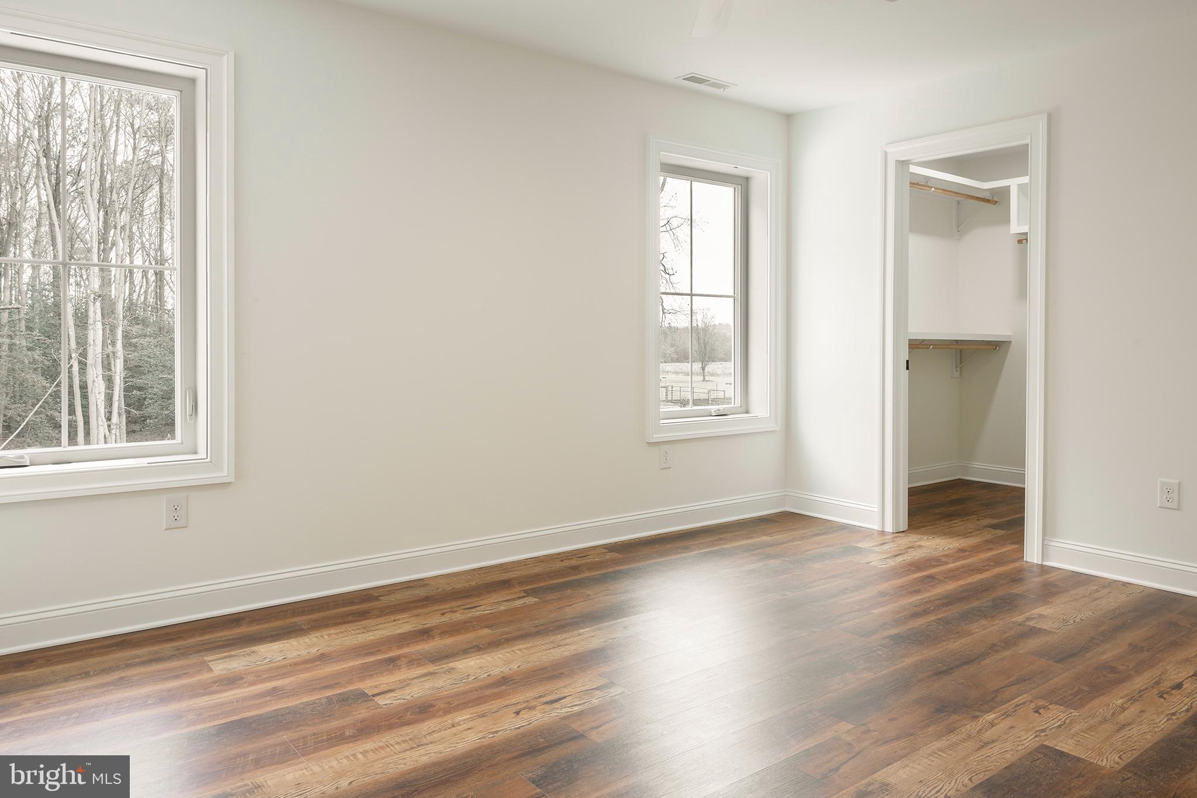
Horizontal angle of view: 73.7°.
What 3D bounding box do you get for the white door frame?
[{"bbox_3d":[1.865,-0.301,4.101,0.150,2.112,0.875,-2,3,-36],"label":"white door frame"}]

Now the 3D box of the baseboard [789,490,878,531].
[{"bbox_3d":[1.362,0.655,4.721,0.022,0.129,0.649,-2,3,-36],"label":"baseboard"}]

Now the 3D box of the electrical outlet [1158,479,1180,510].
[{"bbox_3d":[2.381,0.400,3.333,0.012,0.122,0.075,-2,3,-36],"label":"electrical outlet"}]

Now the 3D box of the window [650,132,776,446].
[{"bbox_3d":[0.638,-0.601,4.629,1.054,1.628,0.188,-2,3,-36],"label":"window"}]

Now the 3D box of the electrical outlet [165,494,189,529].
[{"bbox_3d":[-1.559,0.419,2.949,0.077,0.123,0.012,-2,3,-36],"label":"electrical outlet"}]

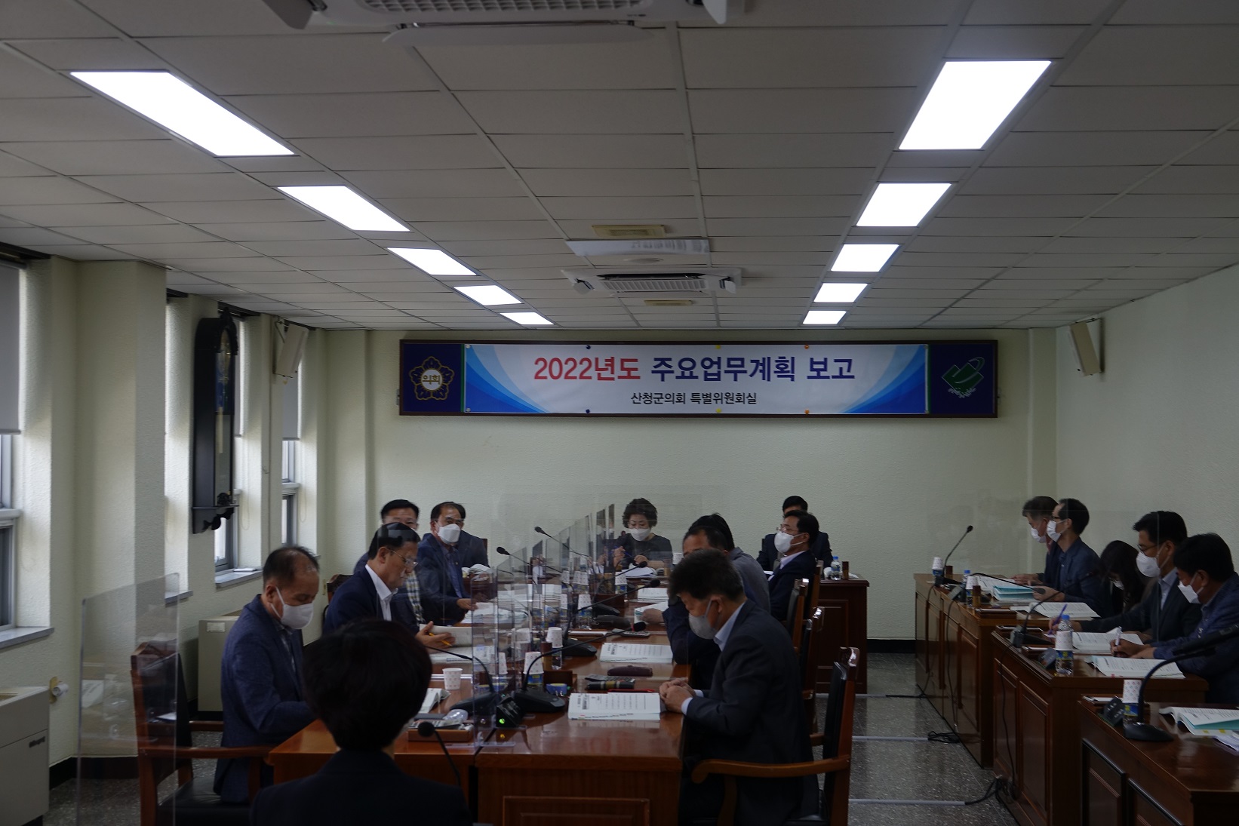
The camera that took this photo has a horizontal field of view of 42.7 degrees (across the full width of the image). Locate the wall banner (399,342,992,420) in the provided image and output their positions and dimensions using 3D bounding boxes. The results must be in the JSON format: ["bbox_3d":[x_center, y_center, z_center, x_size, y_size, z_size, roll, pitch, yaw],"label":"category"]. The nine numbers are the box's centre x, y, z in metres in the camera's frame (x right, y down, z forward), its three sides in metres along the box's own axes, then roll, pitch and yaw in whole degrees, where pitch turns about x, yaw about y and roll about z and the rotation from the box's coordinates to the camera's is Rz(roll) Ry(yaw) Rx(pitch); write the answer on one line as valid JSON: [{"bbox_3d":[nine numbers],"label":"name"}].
[{"bbox_3d":[0.604,-0.277,12.721,4.800,0.620,0.050,0,-1,4],"label":"wall banner"}]

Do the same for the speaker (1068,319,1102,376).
[{"bbox_3d":[3.148,-0.430,10.807,0.130,0.360,0.210,-14,-2,4],"label":"speaker"}]

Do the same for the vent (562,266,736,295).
[{"bbox_3d":[0.200,-0.716,8.855,0.950,0.085,0.950,0,-1,4],"label":"vent"}]

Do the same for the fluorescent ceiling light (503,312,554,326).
[{"bbox_3d":[-0.675,-0.718,11.819,0.290,0.070,1.180,0,-1,4],"label":"fluorescent ceiling light"}]

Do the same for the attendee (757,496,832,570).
[{"bbox_3d":[1.248,1.236,11.316,0.530,1.281,0.740,0,-1,6],"label":"attendee"}]

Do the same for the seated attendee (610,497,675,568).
[{"bbox_3d":[0.167,1.242,11.347,0.500,1.262,0.720,0,-1,3],"label":"seated attendee"}]

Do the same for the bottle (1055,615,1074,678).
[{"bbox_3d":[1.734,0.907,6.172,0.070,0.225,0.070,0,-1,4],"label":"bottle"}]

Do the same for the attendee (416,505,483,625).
[{"bbox_3d":[-0.953,1.147,8.523,0.740,1.330,0.520,-1,-1,36],"label":"attendee"}]

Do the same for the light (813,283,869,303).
[{"bbox_3d":[1.351,-0.751,9.703,0.290,0.070,1.200,0,-1,4],"label":"light"}]

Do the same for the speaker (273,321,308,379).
[{"bbox_3d":[-2.379,-0.444,11.600,0.130,0.360,0.210,14,0,4],"label":"speaker"}]

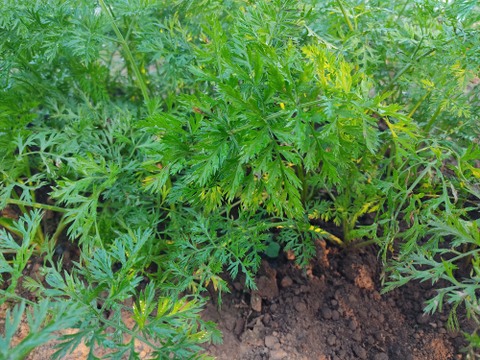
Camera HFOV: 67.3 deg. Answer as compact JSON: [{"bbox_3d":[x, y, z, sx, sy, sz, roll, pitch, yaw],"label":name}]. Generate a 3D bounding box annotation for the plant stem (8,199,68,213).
[{"bbox_3d":[-0.282,0.036,0.500,0.094,0.006,0.006,7,38,9],"label":"plant stem"}]

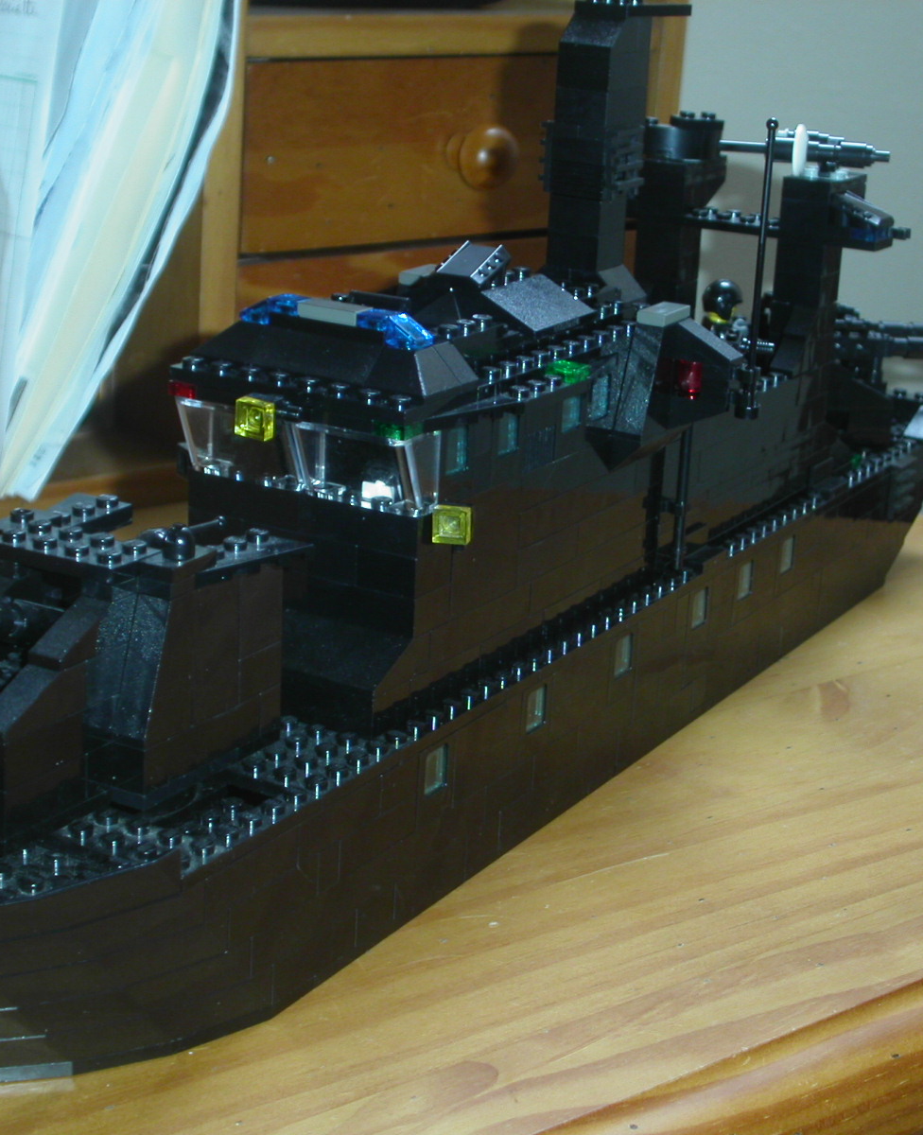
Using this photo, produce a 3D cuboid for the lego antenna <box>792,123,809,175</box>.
[{"bbox_3d":[0.105,-0.130,0.675,0.005,0.016,0.014,6,19,8],"label":"lego antenna"}]

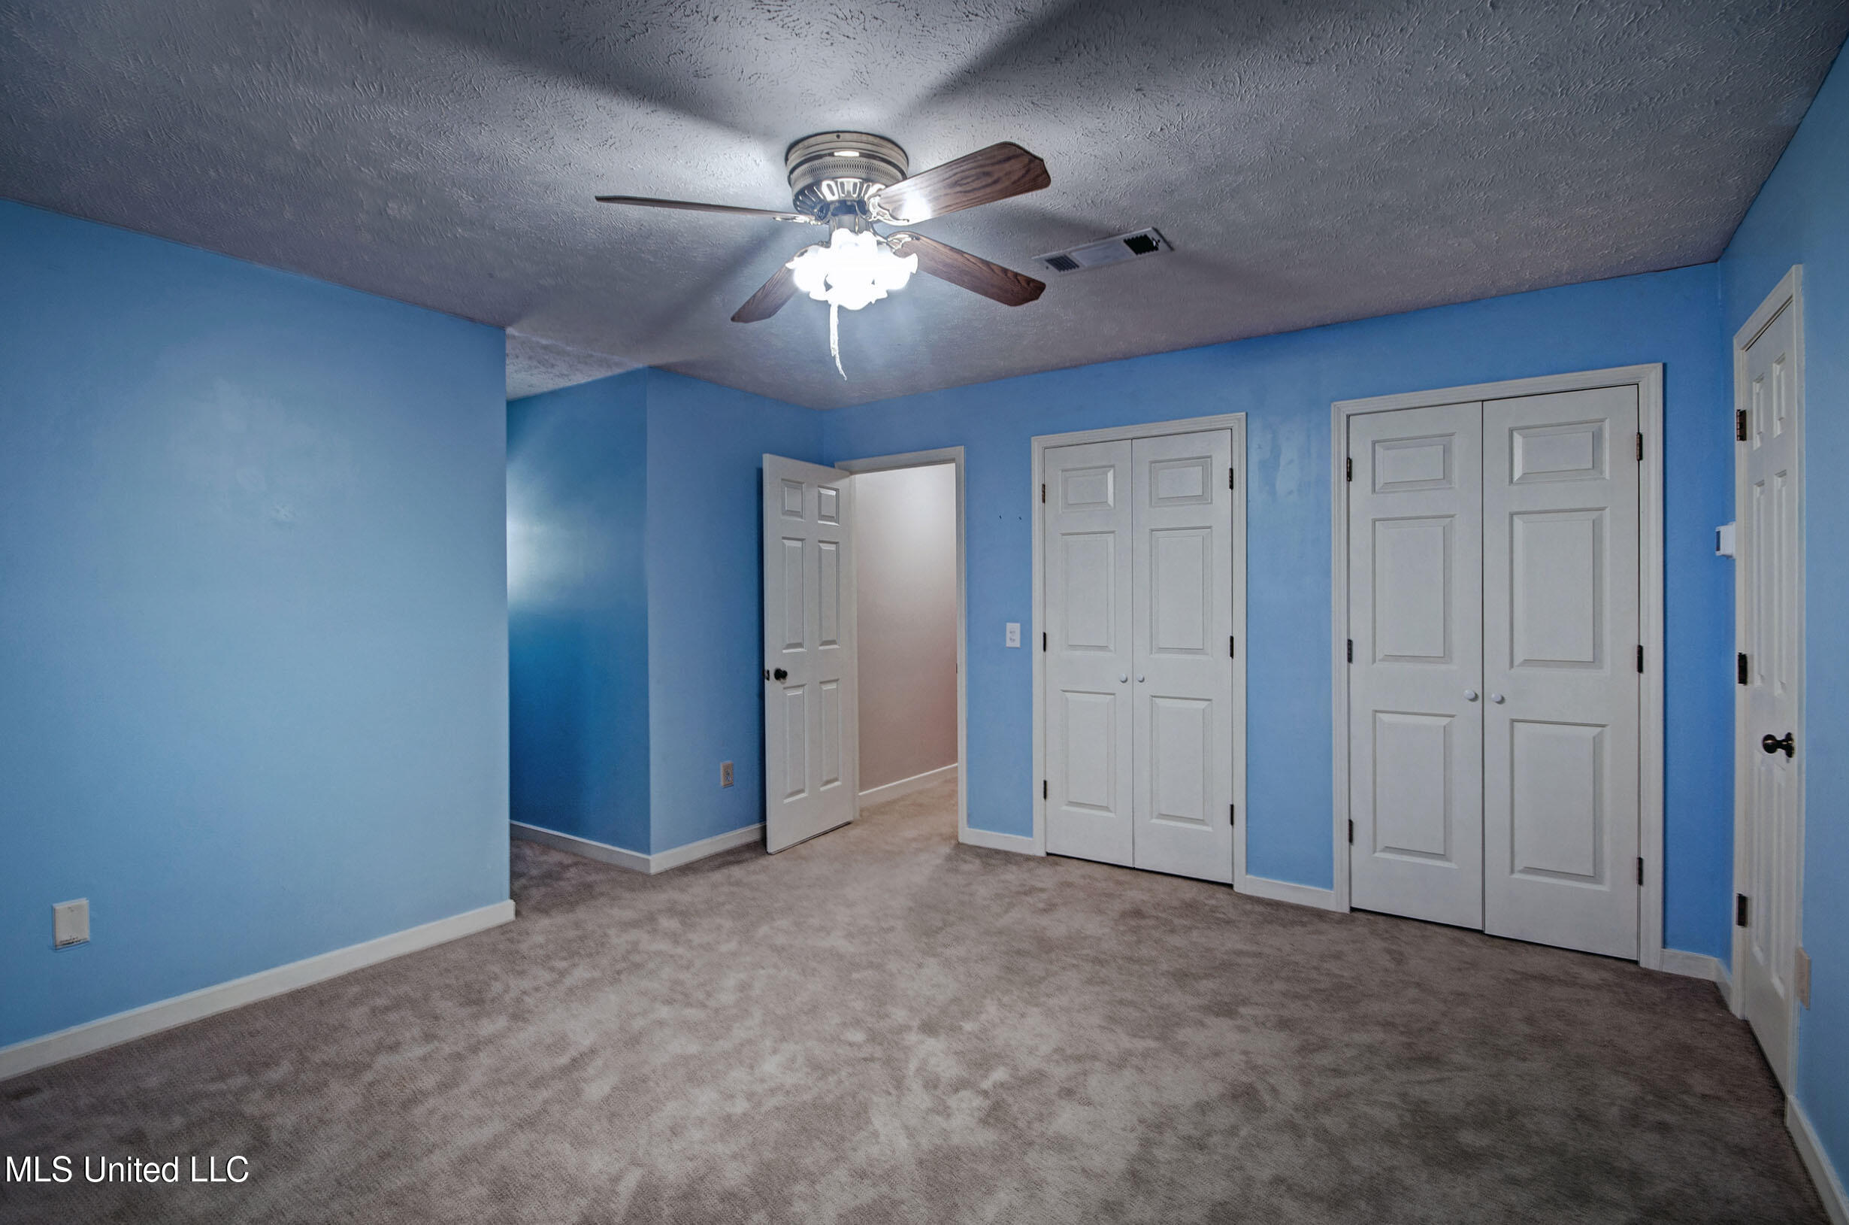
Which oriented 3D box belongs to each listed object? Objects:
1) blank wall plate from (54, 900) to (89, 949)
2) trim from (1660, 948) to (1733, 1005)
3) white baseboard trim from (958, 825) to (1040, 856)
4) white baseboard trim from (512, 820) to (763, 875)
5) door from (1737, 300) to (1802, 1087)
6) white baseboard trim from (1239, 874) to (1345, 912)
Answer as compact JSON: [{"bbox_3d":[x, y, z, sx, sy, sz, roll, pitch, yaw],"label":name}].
[{"bbox_3d":[-2.470,0.905,2.228,0.010,0.120,0.072,0,1,38],"label":"blank wall plate"},{"bbox_3d":[2.571,1.207,2.552,0.152,0.083,0.283,0,0,35],"label":"trim"},{"bbox_3d":[0.397,1.203,4.035,0.447,0.085,0.020,0,0,31],"label":"white baseboard trim"},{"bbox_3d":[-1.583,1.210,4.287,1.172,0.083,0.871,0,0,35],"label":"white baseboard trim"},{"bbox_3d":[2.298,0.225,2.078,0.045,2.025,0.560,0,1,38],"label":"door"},{"bbox_3d":[1.576,1.204,3.316,0.406,0.085,0.020,0,0,31],"label":"white baseboard trim"}]

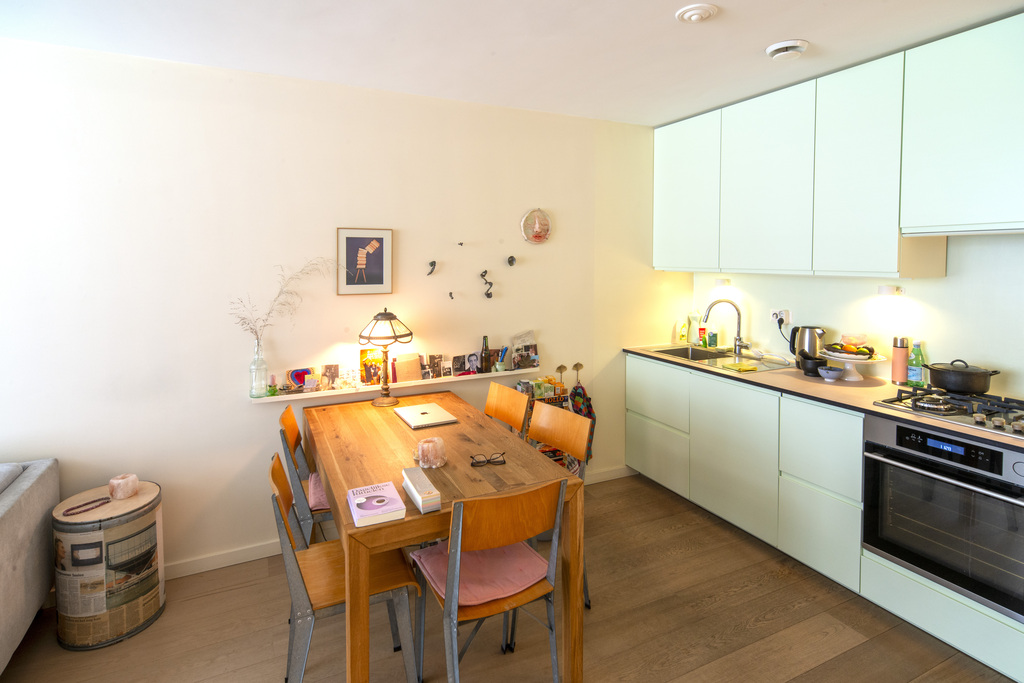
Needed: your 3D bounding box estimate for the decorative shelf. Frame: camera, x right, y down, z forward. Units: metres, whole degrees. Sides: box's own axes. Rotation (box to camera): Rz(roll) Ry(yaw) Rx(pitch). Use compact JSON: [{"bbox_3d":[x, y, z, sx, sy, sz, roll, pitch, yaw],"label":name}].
[{"bbox_3d":[-0.585,0.226,2.931,1.632,0.033,0.112,-5,9,-25],"label":"decorative shelf"}]

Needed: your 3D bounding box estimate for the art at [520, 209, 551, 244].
[{"bbox_3d":[0.162,-0.739,3.293,0.218,0.227,0.046,-5,9,-25],"label":"art"}]

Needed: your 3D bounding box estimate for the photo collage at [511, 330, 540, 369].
[{"bbox_3d":[0.081,0.052,3.179,0.185,0.230,0.050,-4,8,-25],"label":"photo collage"}]

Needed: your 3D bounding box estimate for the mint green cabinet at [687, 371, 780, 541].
[{"bbox_3d":[1.506,0.615,3.055,0.580,0.795,0.597,-4,8,-26],"label":"mint green cabinet"}]

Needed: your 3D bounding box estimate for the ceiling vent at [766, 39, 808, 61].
[{"bbox_3d":[1.268,-1.334,2.365,0.180,0.050,0.180,0,7,0],"label":"ceiling vent"}]

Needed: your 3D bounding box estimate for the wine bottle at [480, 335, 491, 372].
[{"bbox_3d":[-0.162,0.082,3.165,0.062,0.232,0.062,0,7,0],"label":"wine bottle"}]

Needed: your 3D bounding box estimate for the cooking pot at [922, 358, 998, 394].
[{"bbox_3d":[2.118,0.155,2.425,0.280,0.138,0.215,6,10,39],"label":"cooking pot"}]

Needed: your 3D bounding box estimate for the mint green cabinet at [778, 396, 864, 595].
[{"bbox_3d":[1.711,0.663,2.529,0.628,0.803,0.415,-5,9,-25],"label":"mint green cabinet"}]

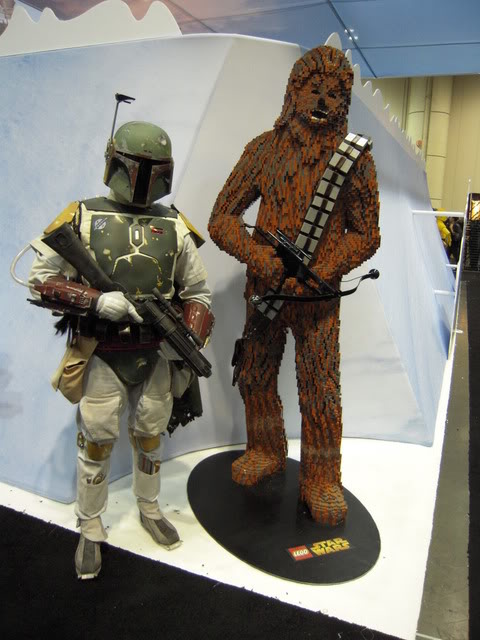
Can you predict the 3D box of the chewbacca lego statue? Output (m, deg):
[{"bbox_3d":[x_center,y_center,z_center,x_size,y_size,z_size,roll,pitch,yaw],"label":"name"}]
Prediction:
[{"bbox_3d":[0.279,-0.164,2.564,0.851,2.230,0.669,0,12,-6],"label":"chewbacca lego statue"}]

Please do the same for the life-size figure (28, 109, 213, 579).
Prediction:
[{"bbox_3d":[-0.470,0.133,2.135,0.760,1.824,0.588,-3,13,-22],"label":"life-size figure"}]

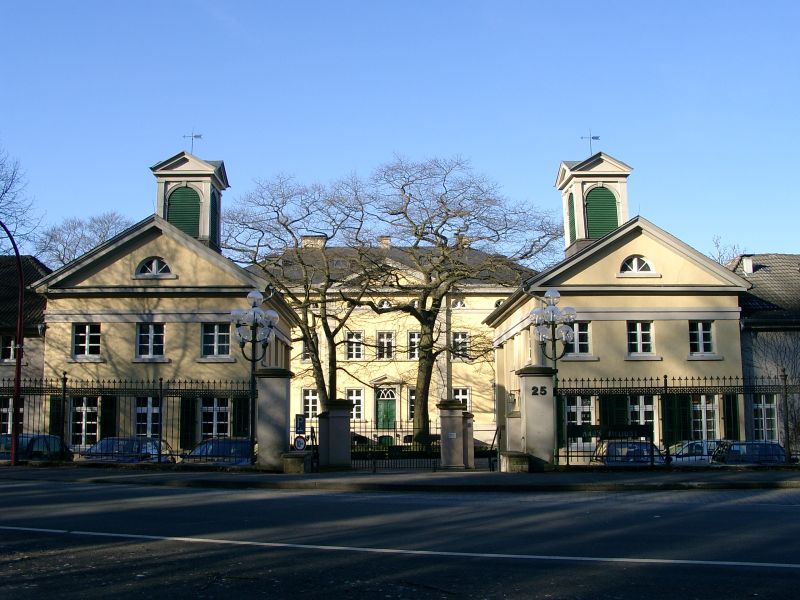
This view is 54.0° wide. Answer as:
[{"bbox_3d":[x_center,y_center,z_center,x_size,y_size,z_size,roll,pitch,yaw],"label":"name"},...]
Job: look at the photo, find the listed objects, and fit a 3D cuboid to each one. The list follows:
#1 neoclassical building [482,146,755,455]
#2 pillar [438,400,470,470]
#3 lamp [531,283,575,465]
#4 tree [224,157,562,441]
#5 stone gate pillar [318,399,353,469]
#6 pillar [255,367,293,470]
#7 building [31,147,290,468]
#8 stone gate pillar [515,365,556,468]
[{"bbox_3d":[9.660,0.256,39.039,9.200,14.750,13.400,0,-9,-1],"label":"neoclassical building"},{"bbox_3d":[1.621,3.947,23.064,0.860,1.966,0.750,0,-9,-1],"label":"pillar"},{"bbox_3d":[4.644,2.283,23.539,1.350,5.311,1.350,0,-9,-1],"label":"lamp"},{"bbox_3d":[-0.707,0.233,41.446,16.800,16.000,13.000,0,-9,-1],"label":"tree"},{"bbox_3d":[-1.874,3.909,22.986,0.880,2.010,0.750,0,-9,-1],"label":"stone gate pillar"},{"bbox_3d":[-3.820,3.599,23.747,1.100,3.050,1.100,0,-9,-1],"label":"pillar"},{"bbox_3d":[-9.840,0.318,36.562,9.500,14.200,12.200,0,-9,-1],"label":"building"},{"bbox_3d":[4.187,3.559,23.941,1.100,3.050,1.100,0,-9,-1],"label":"stone gate pillar"}]

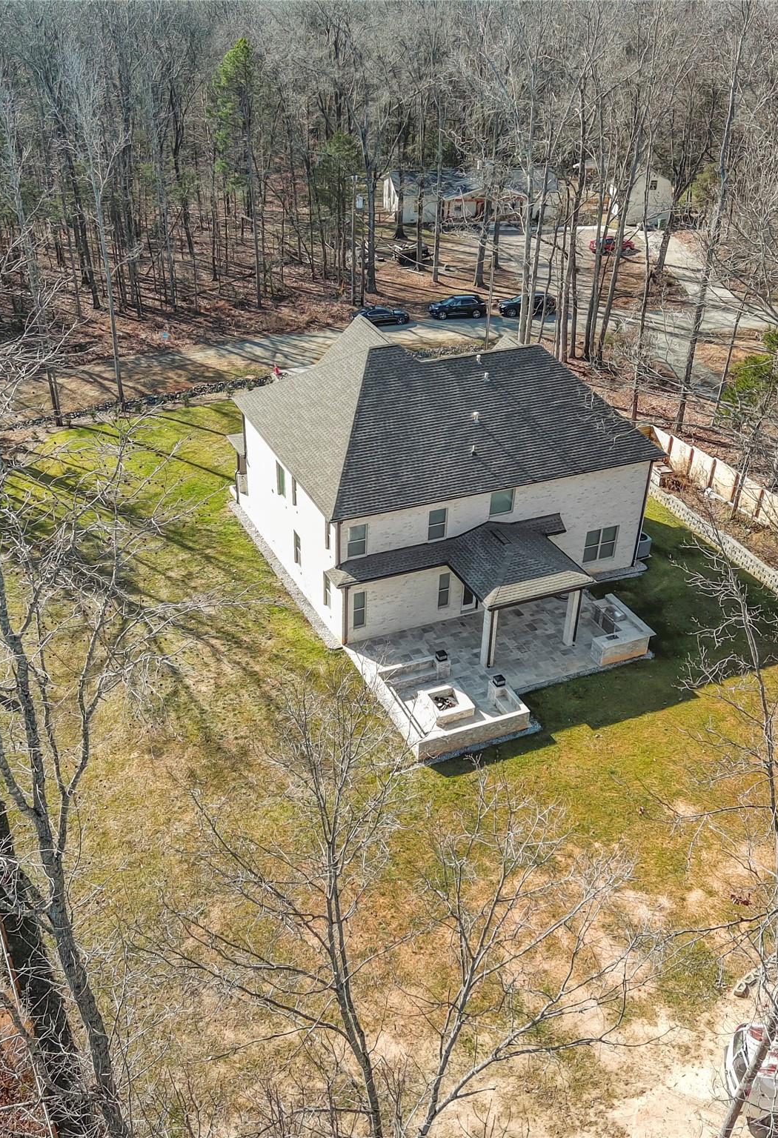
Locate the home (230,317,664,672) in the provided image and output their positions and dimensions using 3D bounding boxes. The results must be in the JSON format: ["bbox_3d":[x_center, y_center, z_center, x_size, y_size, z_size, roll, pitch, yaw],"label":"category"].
[{"bbox_3d":[3.068,-5.537,47.146,16.400,11.150,19.300,-12,34,-21],"label":"home"}]

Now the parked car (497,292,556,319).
[{"bbox_3d":[11.924,-22.625,86.167,4.750,1.700,1.900,-2,31,-6],"label":"parked car"}]

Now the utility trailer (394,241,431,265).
[{"bbox_3d":[2.263,-30.934,99.285,3.100,1.600,1.900,-9,33,-17],"label":"utility trailer"}]

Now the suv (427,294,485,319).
[{"bbox_3d":[5.928,-22.199,85.174,4.700,1.700,1.890,-3,31,-7],"label":"suv"}]

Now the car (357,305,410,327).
[{"bbox_3d":[-0.669,-21.409,84.244,4.750,1.440,1.830,-3,31,-8],"label":"car"}]

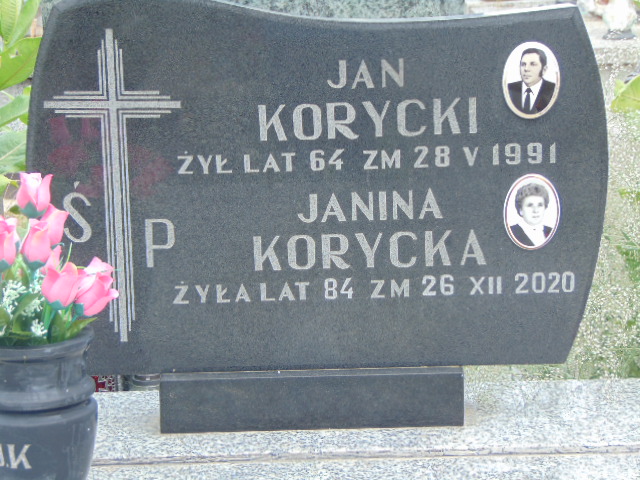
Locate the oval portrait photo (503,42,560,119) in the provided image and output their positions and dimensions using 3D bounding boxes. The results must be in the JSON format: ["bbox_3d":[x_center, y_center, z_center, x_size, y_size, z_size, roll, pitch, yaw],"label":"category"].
[{"bbox_3d":[0.326,-0.246,3.080,0.090,0.120,0.010,-1,11,3],"label":"oval portrait photo"}]

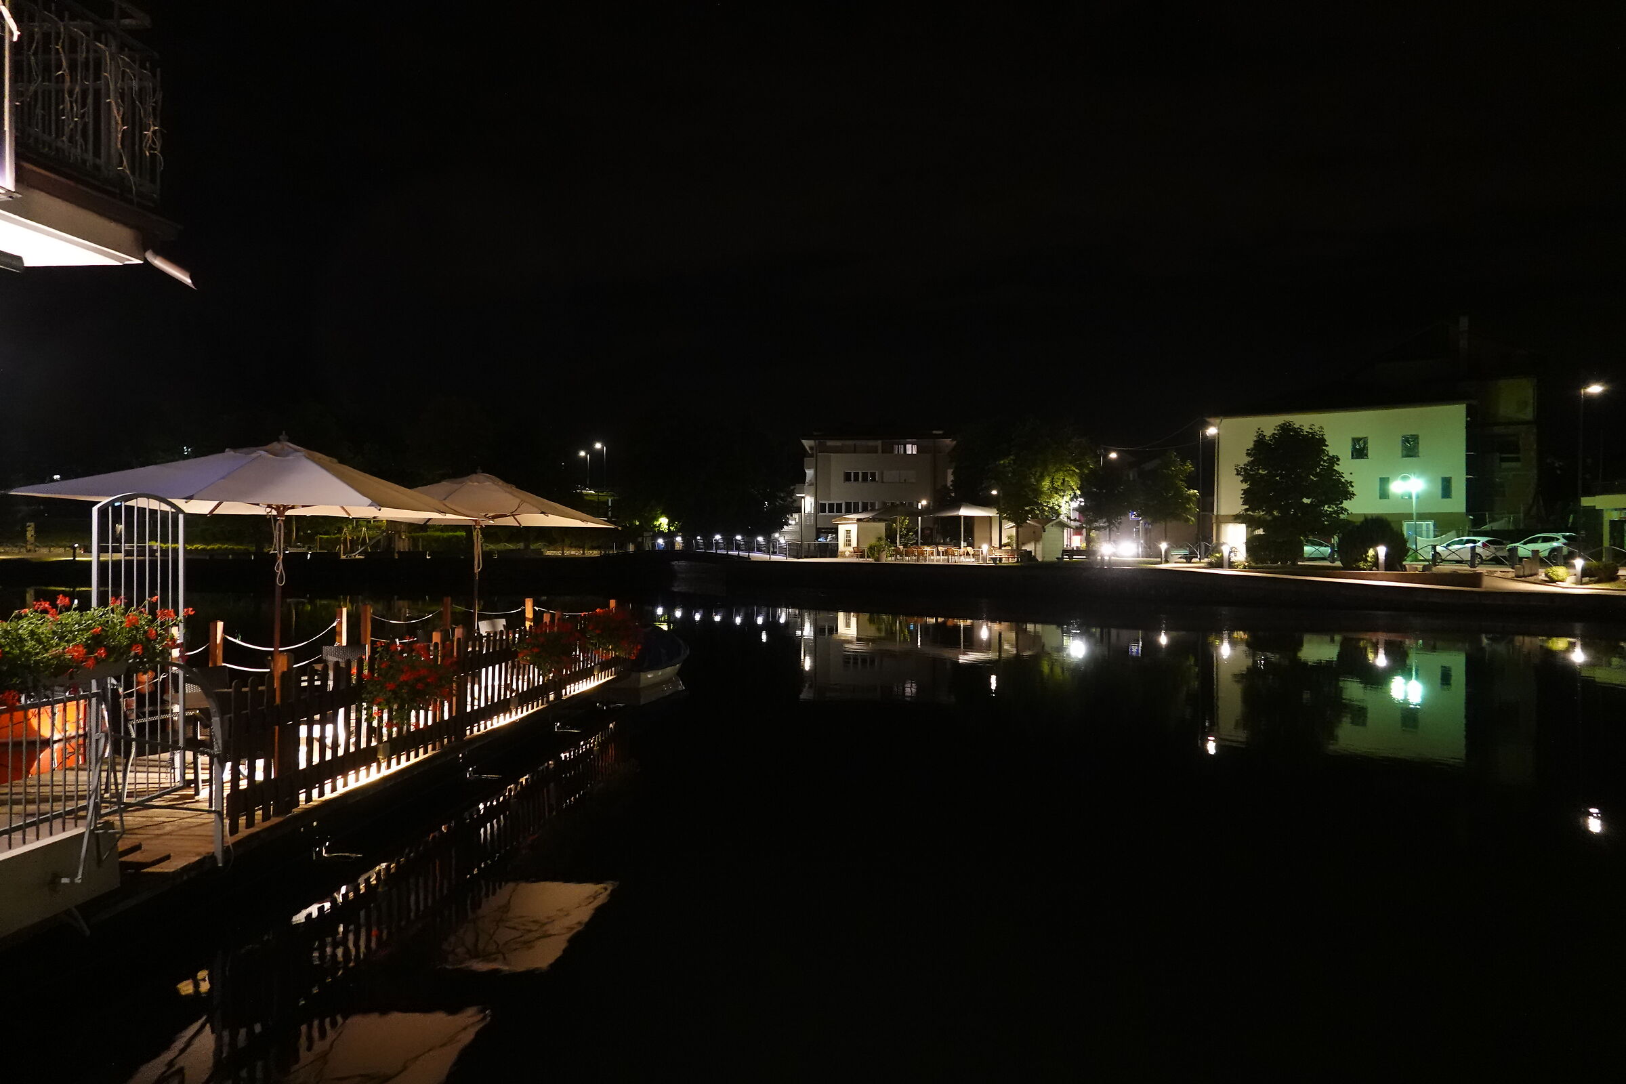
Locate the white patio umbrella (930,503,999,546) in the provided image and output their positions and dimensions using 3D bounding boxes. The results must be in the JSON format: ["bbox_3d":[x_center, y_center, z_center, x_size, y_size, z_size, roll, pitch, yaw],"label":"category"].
[{"bbox_3d":[9.050,-0.520,65.000,3.050,3.400,3.050,0,0,40],"label":"white patio umbrella"}]

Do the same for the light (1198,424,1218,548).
[{"bbox_3d":[21.550,-2.600,59.300,1.300,7.400,0.350,0,0,-33],"label":"light"}]

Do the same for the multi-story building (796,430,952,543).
[{"bbox_3d":[6.600,-4.600,108.500,15.000,11.800,14.000,0,0,4],"label":"multi-story building"}]

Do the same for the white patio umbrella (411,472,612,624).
[{"bbox_3d":[-4.620,0.530,15.000,3.000,3.000,3.000,0,0,5],"label":"white patio umbrella"}]

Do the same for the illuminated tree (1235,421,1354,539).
[{"bbox_3d":[24.750,-2.450,55.800,5.750,7.400,5.750,0,0,0],"label":"illuminated tree"}]

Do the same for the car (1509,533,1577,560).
[{"bbox_3d":[39.700,0.380,58.500,1.820,1.600,4.300,0,0,-13],"label":"car"}]

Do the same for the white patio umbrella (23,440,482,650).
[{"bbox_3d":[-5.160,0.520,10.500,3.050,3.020,3.050,0,0,0],"label":"white patio umbrella"}]

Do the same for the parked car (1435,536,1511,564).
[{"bbox_3d":[34.900,0.480,57.500,1.750,1.470,4.000,0,0,-13],"label":"parked car"}]

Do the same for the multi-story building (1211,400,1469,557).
[{"bbox_3d":[37.300,-3.800,75.800,15.200,10.200,10.500,0,0,35],"label":"multi-story building"}]

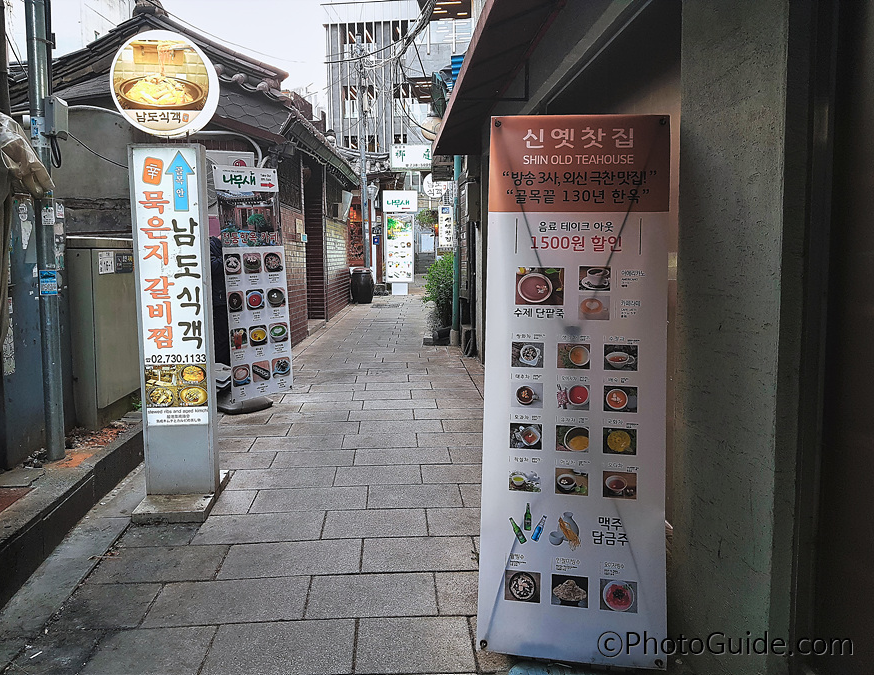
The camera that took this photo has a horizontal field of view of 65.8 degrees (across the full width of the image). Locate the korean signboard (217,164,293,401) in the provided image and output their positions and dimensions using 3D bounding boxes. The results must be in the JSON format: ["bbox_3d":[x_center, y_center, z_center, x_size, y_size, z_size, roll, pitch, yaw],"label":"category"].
[{"bbox_3d":[-1.440,-0.422,5.360,0.060,1.800,0.600,3,9,38],"label":"korean signboard"}]

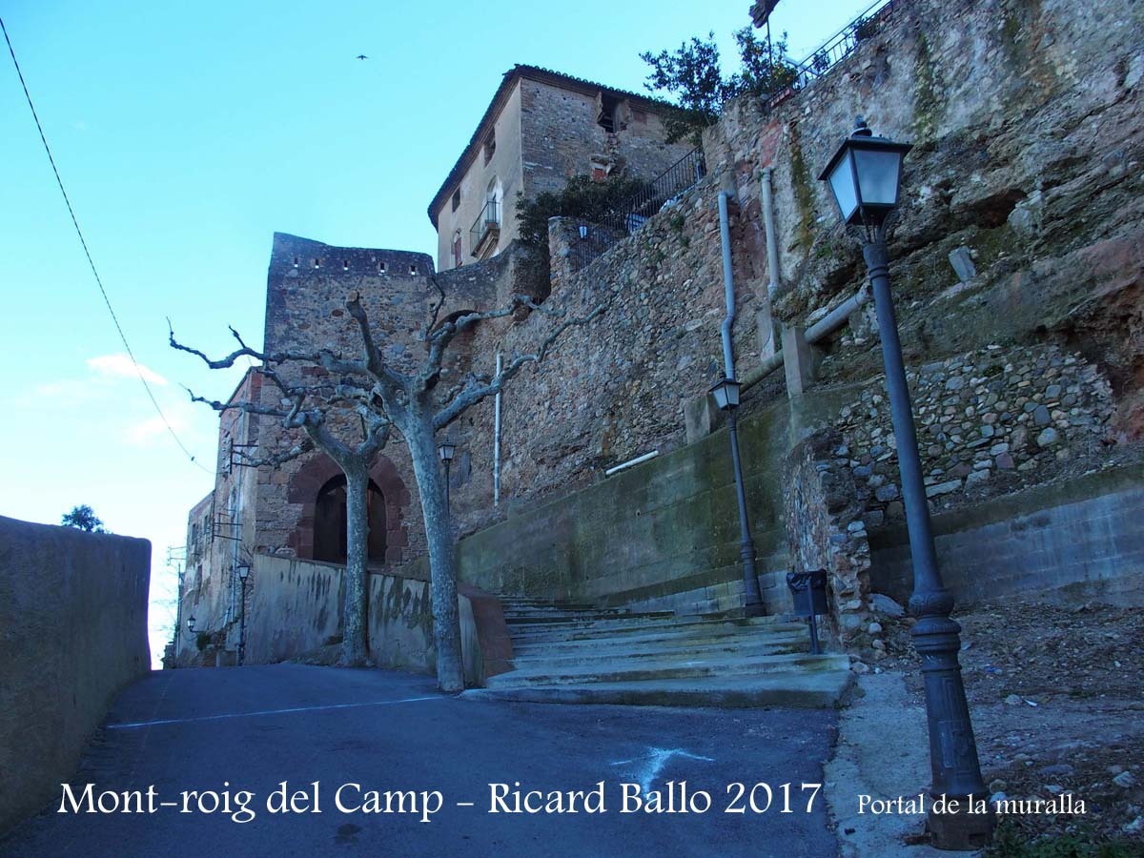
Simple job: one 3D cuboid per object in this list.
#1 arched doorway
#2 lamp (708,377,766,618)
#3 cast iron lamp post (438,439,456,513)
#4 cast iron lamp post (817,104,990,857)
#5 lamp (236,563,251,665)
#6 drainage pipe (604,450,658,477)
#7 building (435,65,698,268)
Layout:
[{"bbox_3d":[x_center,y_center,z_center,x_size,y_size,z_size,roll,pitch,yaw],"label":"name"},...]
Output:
[{"bbox_3d":[-8.601,3.556,36.008,2.718,3.581,0.600,2,-16,-14],"label":"arched doorway"},{"bbox_3d":[2.694,1.067,14.900,0.420,4.000,0.420,4,-17,-22],"label":"lamp"},{"bbox_3d":[-3.707,2.202,27.570,0.420,4.000,0.420,11,-20,-40],"label":"cast iron lamp post"},{"bbox_3d":[1.805,0.076,5.029,0.410,4.020,0.410,0,-16,-9],"label":"cast iron lamp post"},{"bbox_3d":[-12.157,6.900,34.070,0.420,4.000,0.420,5,-17,-23],"label":"lamp"},{"bbox_3d":[1.205,0.700,18.775,0.090,0.090,2.130,5,-16,-25],"label":"drainage pipe"},{"bbox_3d":[-0.517,-8.718,45.511,9.800,11.300,13.529,5,-17,-24],"label":"building"}]

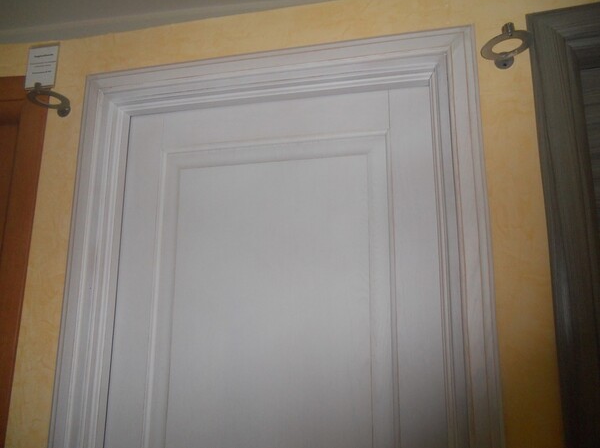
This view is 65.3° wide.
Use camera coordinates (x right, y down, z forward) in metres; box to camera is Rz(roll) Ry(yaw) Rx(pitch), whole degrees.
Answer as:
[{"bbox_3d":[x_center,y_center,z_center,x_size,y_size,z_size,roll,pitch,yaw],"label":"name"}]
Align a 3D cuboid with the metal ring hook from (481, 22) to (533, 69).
[{"bbox_3d":[0.419,-0.362,0.948,0.101,0.046,0.115,-2,-11,13],"label":"metal ring hook"}]

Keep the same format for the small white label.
[{"bbox_3d":[-0.639,-0.390,1.159,0.086,0.114,0.004,-2,-11,13],"label":"small white label"}]

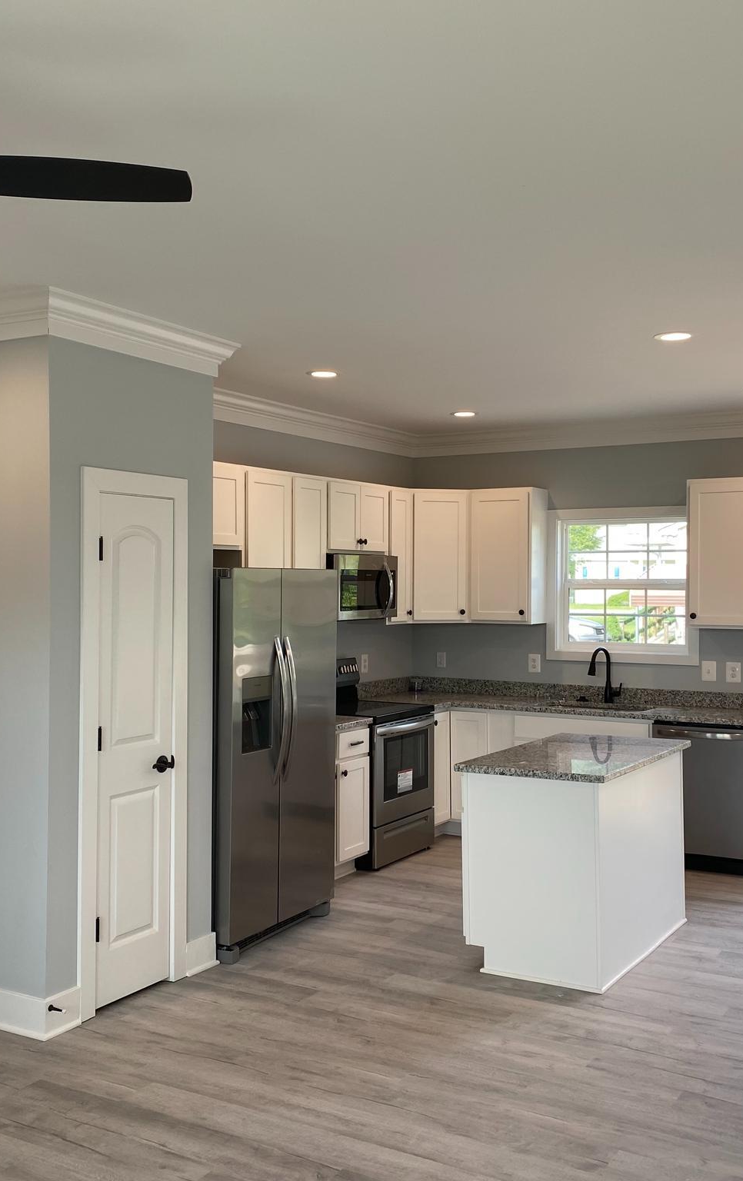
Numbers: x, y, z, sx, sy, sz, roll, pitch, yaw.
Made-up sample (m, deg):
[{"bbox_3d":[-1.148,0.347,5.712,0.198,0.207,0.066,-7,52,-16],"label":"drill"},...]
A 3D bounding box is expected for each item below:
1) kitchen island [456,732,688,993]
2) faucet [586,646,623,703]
[{"bbox_3d":[0.982,1.209,5.553,0.679,0.905,1.299,0,0,30],"label":"kitchen island"},{"bbox_3d":[1.518,0.560,7.667,0.134,0.364,0.252,0,0,31],"label":"faucet"}]

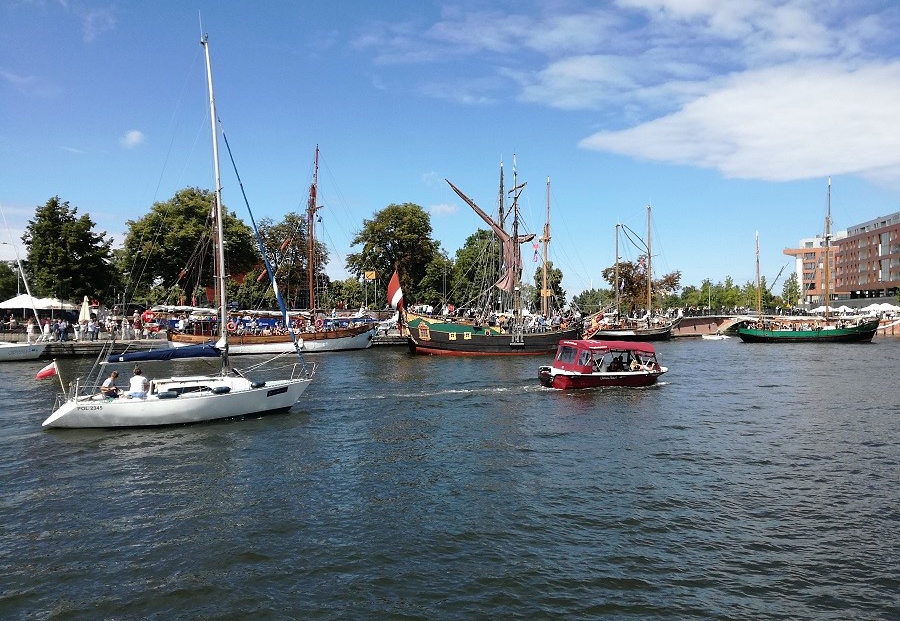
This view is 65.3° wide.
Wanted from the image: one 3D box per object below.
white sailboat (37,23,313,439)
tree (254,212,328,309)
[{"bbox_3d":[-7.500,-2.494,20.400,7.500,11.300,2.500,0,0,-29],"label":"white sailboat"},{"bbox_3d":[-19.071,-5.111,85.000,9.202,13.753,9.202,0,0,0],"label":"tree"}]

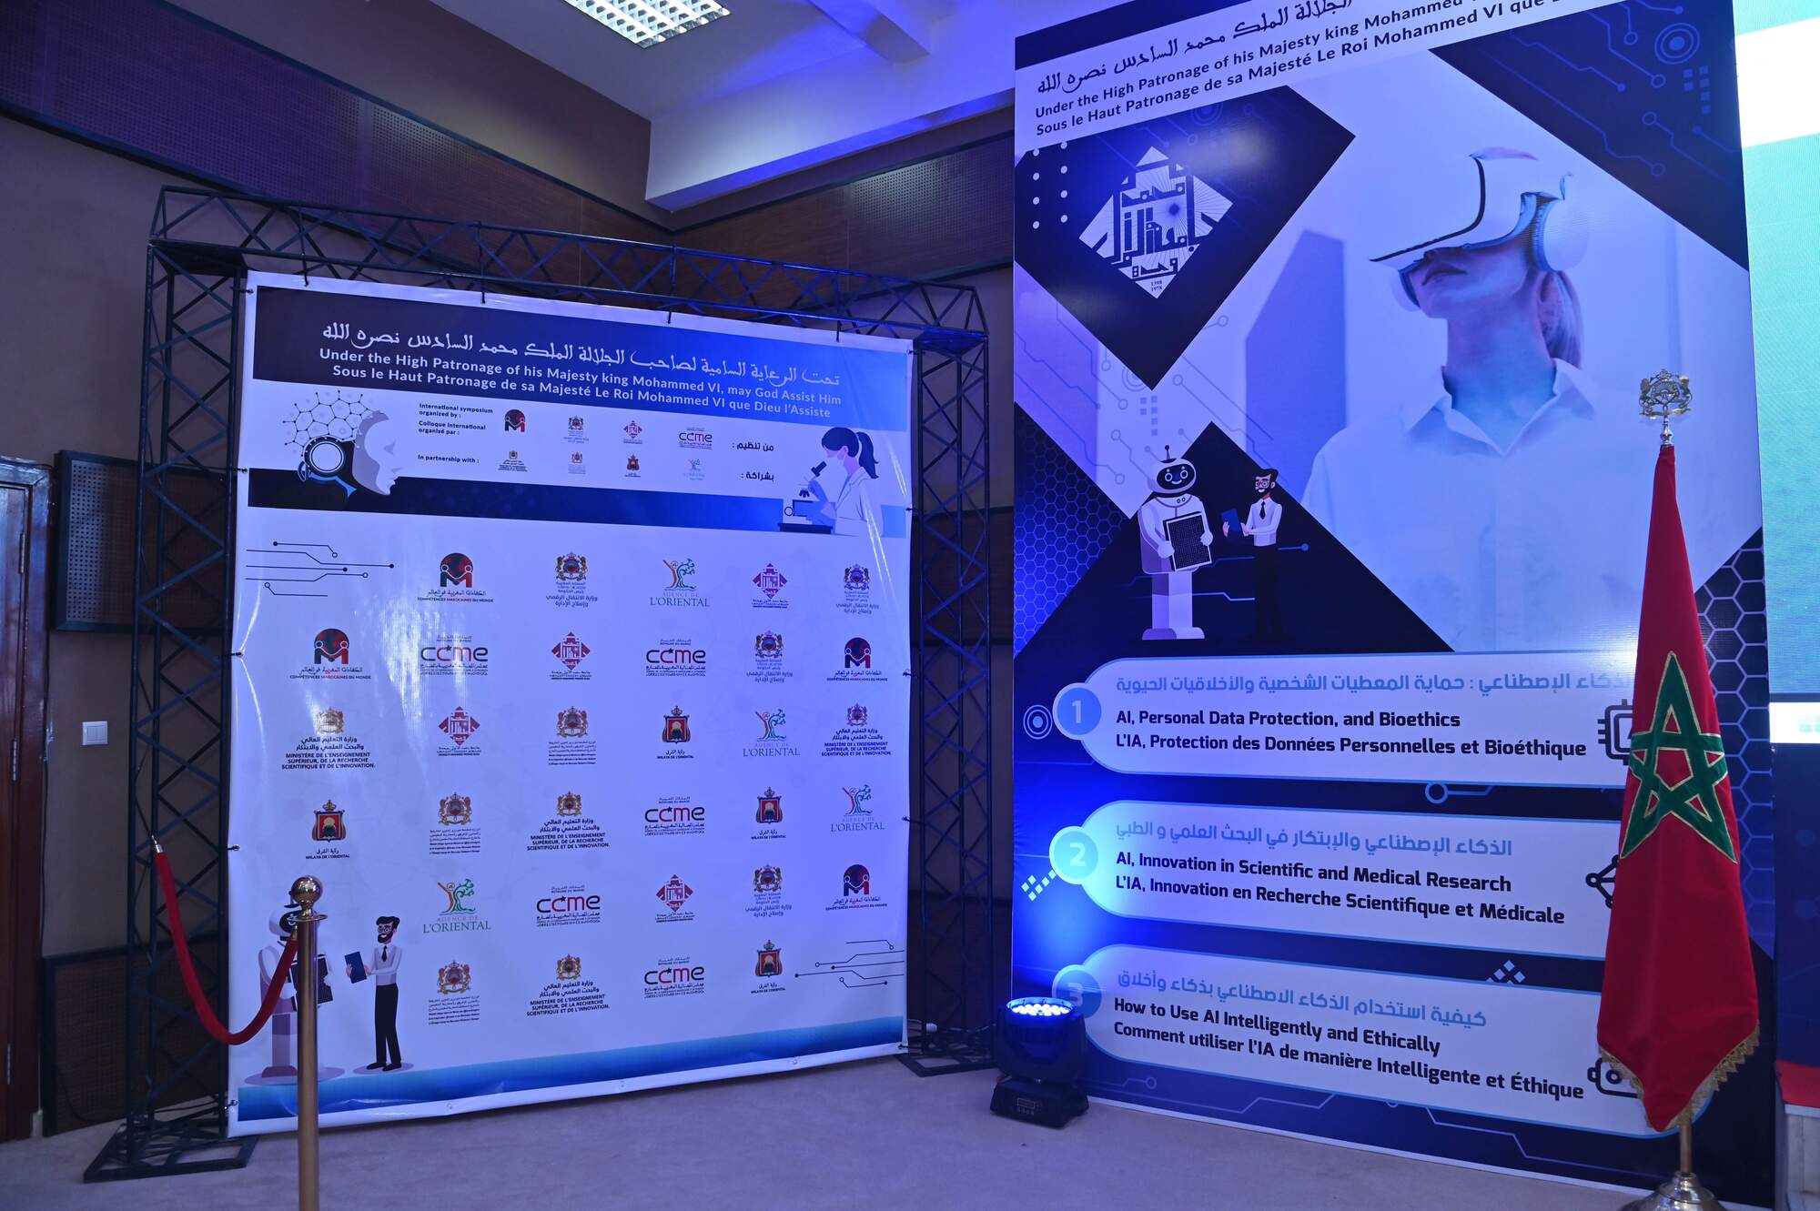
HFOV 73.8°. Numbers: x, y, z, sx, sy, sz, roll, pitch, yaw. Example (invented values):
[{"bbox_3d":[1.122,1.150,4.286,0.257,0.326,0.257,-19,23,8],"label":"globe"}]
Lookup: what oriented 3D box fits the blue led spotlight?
[{"bbox_3d":[0.458,1.595,4.280,0.310,0.365,0.245,-2,-4,35],"label":"blue led spotlight"}]

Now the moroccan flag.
[{"bbox_3d":[2.126,0.484,3.389,0.370,1.860,0.250,-2,-4,30],"label":"moroccan flag"}]

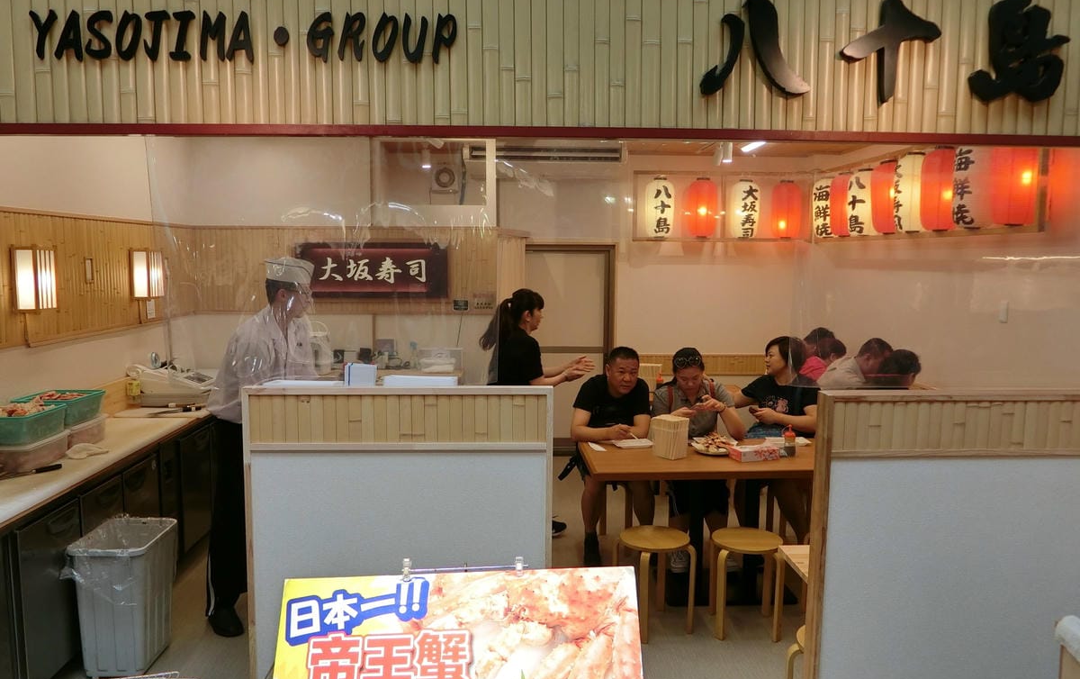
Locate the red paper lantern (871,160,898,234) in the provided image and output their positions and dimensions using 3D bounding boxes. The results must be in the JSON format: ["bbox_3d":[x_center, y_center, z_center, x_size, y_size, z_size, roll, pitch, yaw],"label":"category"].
[{"bbox_3d":[2.394,-0.971,5.341,0.245,0.510,0.245,0,6,-3],"label":"red paper lantern"}]

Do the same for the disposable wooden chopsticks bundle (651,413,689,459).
[{"bbox_3d":[0.707,0.532,4.237,0.125,0.212,0.125,6,8,45],"label":"disposable wooden chopsticks bundle"}]

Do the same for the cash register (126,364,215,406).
[{"bbox_3d":[-2.397,0.281,5.168,0.480,0.270,0.360,0,6,-3],"label":"cash register"}]

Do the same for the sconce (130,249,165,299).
[{"bbox_3d":[-2.509,-0.416,4.984,0.120,0.315,0.190,0,6,-3],"label":"sconce"}]

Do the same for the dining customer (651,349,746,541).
[{"bbox_3d":[0.946,0.678,4.711,0.550,1.280,0.680,0,6,-3],"label":"dining customer"}]

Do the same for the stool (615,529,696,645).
[{"bbox_3d":[0.549,1.159,3.749,0.370,0.440,0.370,0,6,-3],"label":"stool"}]

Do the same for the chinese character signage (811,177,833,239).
[{"bbox_3d":[2.345,-1.071,6.330,0.270,0.490,0.270,-5,7,-42],"label":"chinese character signage"}]

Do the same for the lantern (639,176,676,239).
[{"bbox_3d":[1.010,-1.109,6.559,0.247,0.525,0.247,0,6,-3],"label":"lantern"}]

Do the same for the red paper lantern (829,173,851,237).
[{"bbox_3d":[2.419,-1.067,6.168,0.245,0.500,0.245,-5,8,-40],"label":"red paper lantern"}]

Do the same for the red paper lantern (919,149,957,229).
[{"bbox_3d":[2.423,-0.902,4.691,0.270,0.490,0.270,0,6,-3],"label":"red paper lantern"}]

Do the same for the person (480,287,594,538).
[{"bbox_3d":[-0.018,0.464,4.974,0.660,1.580,0.480,-1,6,-13],"label":"person"}]

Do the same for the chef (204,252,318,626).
[{"bbox_3d":[-1.320,0.495,3.710,0.480,1.770,0.520,3,7,25],"label":"chef"}]

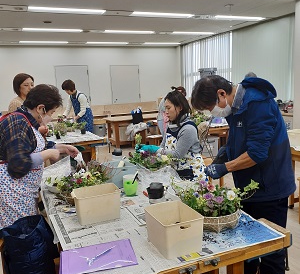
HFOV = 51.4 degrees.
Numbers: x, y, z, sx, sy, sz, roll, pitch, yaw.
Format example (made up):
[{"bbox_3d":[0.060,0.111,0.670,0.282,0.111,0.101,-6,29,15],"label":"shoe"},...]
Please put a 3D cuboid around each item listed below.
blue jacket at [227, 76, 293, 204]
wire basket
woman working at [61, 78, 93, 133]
[{"bbox_3d":[0.598,0.026,1.730,0.420,0.670,0.500,-3,9,3],"label":"blue jacket"},{"bbox_3d":[0.302,0.381,1.518,0.265,0.100,0.265,-7,10,-22],"label":"wire basket"},{"bbox_3d":[-1.312,-0.284,5.910,0.560,1.570,0.480,-7,10,-23],"label":"woman working"}]

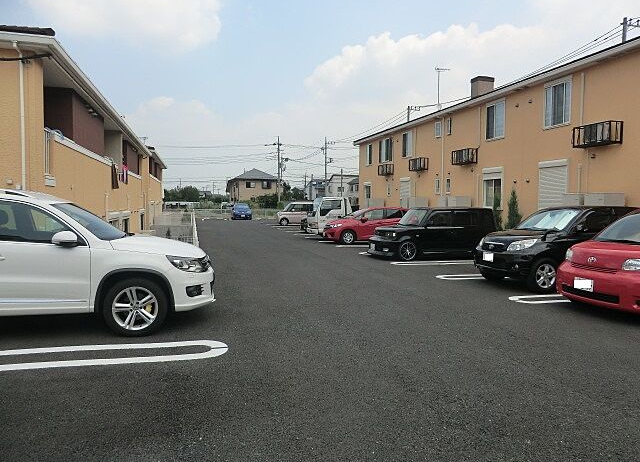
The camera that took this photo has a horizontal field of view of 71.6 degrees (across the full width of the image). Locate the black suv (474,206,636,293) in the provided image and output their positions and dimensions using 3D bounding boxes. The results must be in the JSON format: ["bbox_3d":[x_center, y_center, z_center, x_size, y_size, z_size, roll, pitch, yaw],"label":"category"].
[{"bbox_3d":[5.492,0.318,9.921,3.960,1.690,1.695,0,4,-16],"label":"black suv"}]

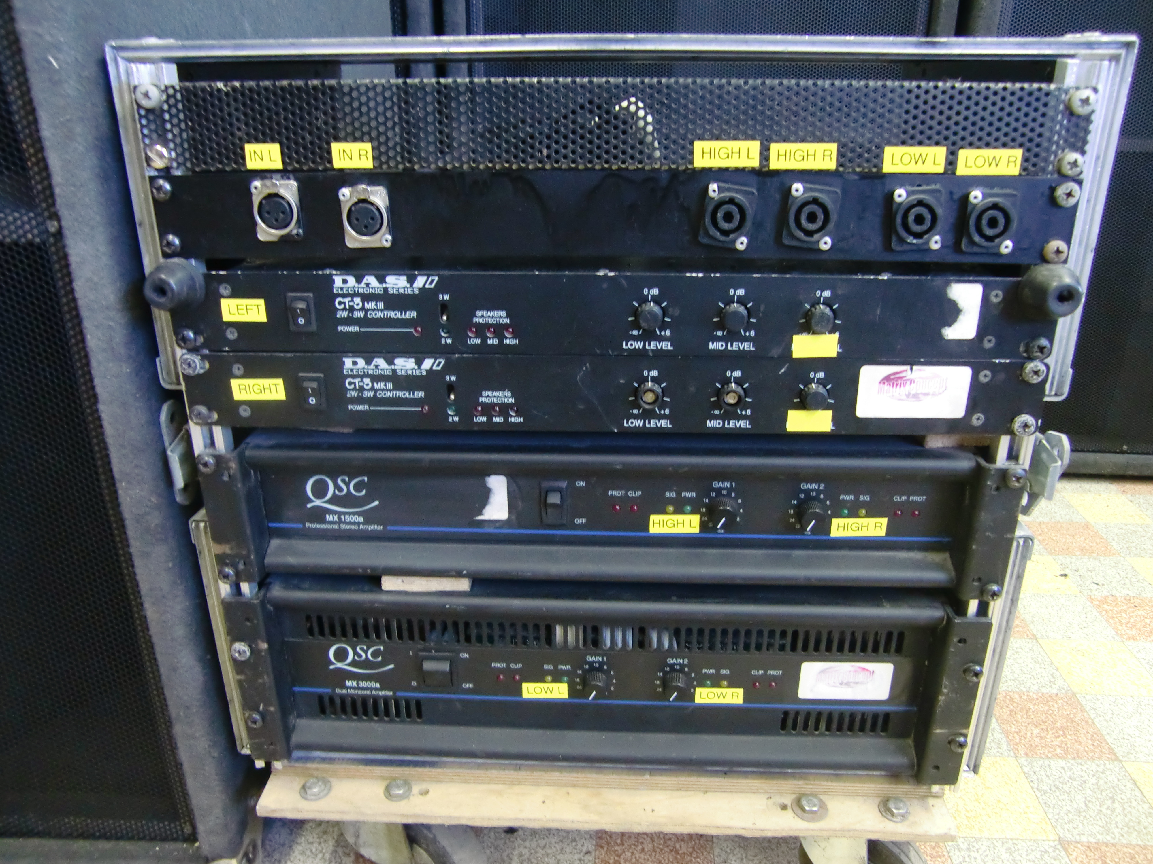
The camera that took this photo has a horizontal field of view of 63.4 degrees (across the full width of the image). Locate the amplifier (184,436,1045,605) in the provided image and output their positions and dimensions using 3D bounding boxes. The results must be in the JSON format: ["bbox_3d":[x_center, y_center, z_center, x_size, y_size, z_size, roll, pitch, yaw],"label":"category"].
[{"bbox_3d":[0.026,-0.028,0.759,0.483,0.088,0.440,1,23,2],"label":"amplifier"}]

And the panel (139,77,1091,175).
[{"bbox_3d":[0.015,-0.155,0.477,0.483,0.044,0.013,1,23,2],"label":"panel"}]

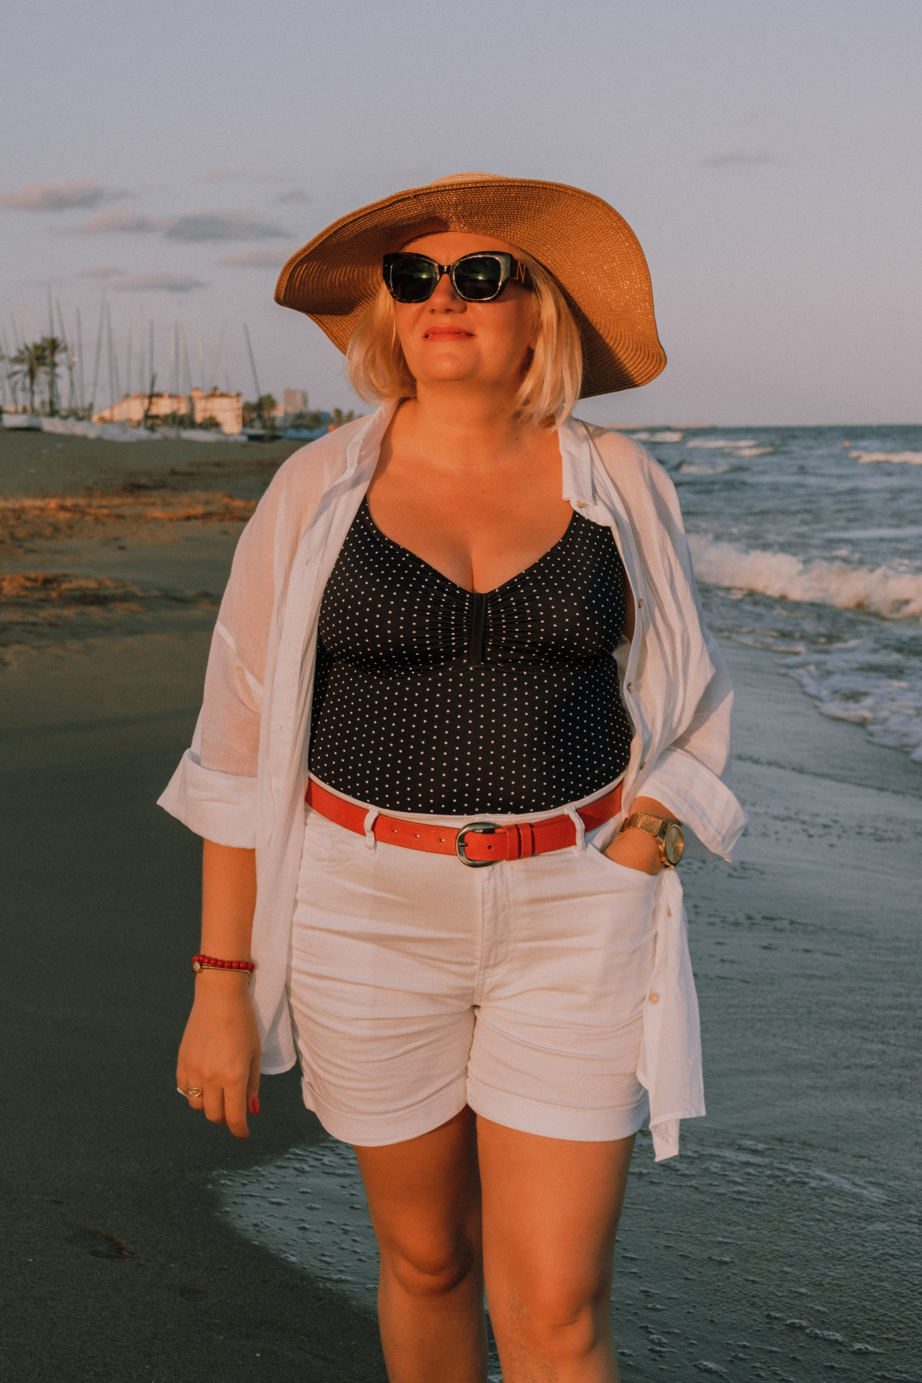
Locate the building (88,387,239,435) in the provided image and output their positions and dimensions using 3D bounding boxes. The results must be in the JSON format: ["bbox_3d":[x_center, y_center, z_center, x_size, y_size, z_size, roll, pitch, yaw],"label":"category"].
[{"bbox_3d":[-47.845,-45.500,350.000,24.500,7.800,12.000,-2,7,-11],"label":"building"}]

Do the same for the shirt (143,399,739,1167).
[{"bbox_3d":[-0.009,0.104,2.360,0.640,0.840,0.360,0,7,2],"label":"shirt"}]

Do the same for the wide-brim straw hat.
[{"bbox_3d":[0.017,-0.455,2.320,0.420,0.160,0.410,2,-20,18],"label":"wide-brim straw hat"}]

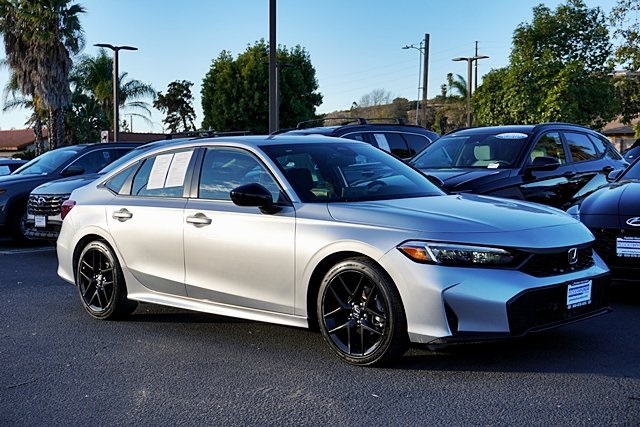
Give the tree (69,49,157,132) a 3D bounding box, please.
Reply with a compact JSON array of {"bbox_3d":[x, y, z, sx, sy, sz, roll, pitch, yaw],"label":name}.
[{"bbox_3d":[-11.890,-4.985,50.143,5.000,8.970,5.000,0,2,0],"label":"tree"}]

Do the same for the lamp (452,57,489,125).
[{"bbox_3d":[6.231,-3.315,36.102,1.750,6.390,0.400,1,2,28],"label":"lamp"}]

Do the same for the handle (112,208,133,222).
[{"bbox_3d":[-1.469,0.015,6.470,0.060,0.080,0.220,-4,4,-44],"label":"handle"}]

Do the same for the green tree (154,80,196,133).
[{"bbox_3d":[-8.292,-4.247,50.000,2.500,6.771,2.500,-1,2,0],"label":"green tree"}]

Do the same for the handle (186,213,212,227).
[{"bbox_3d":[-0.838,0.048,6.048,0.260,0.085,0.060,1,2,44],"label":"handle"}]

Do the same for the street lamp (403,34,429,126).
[{"bbox_3d":[6.081,-6.017,55.169,1.750,10.570,0.450,0,2,-6],"label":"street lamp"}]

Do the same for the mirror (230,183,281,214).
[{"bbox_3d":[-0.388,-0.088,5.301,0.220,0.190,0.200,-4,4,-44],"label":"mirror"}]

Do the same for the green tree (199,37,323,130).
[{"bbox_3d":[-3.472,-5.522,52.158,7.300,9.850,7.000,0,2,0],"label":"green tree"}]

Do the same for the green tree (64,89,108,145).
[{"bbox_3d":[-11.996,-3.397,45.098,2.800,6.120,2.800,0,2,0],"label":"green tree"}]

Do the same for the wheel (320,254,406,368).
[{"bbox_3d":[0.264,0.551,4.909,0.235,0.640,0.640,-4,4,-44],"label":"wheel"}]

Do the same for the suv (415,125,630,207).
[{"bbox_3d":[2.220,-0.300,10.600,1.865,1.670,4.600,1,2,42],"label":"suv"}]

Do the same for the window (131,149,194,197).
[{"bbox_3d":[-1.177,-0.308,6.597,0.660,0.400,0.070,1,-25,44],"label":"window"}]

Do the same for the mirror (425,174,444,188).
[{"bbox_3d":[0.943,-0.187,6.604,0.220,0.190,0.200,-4,4,-44],"label":"mirror"}]

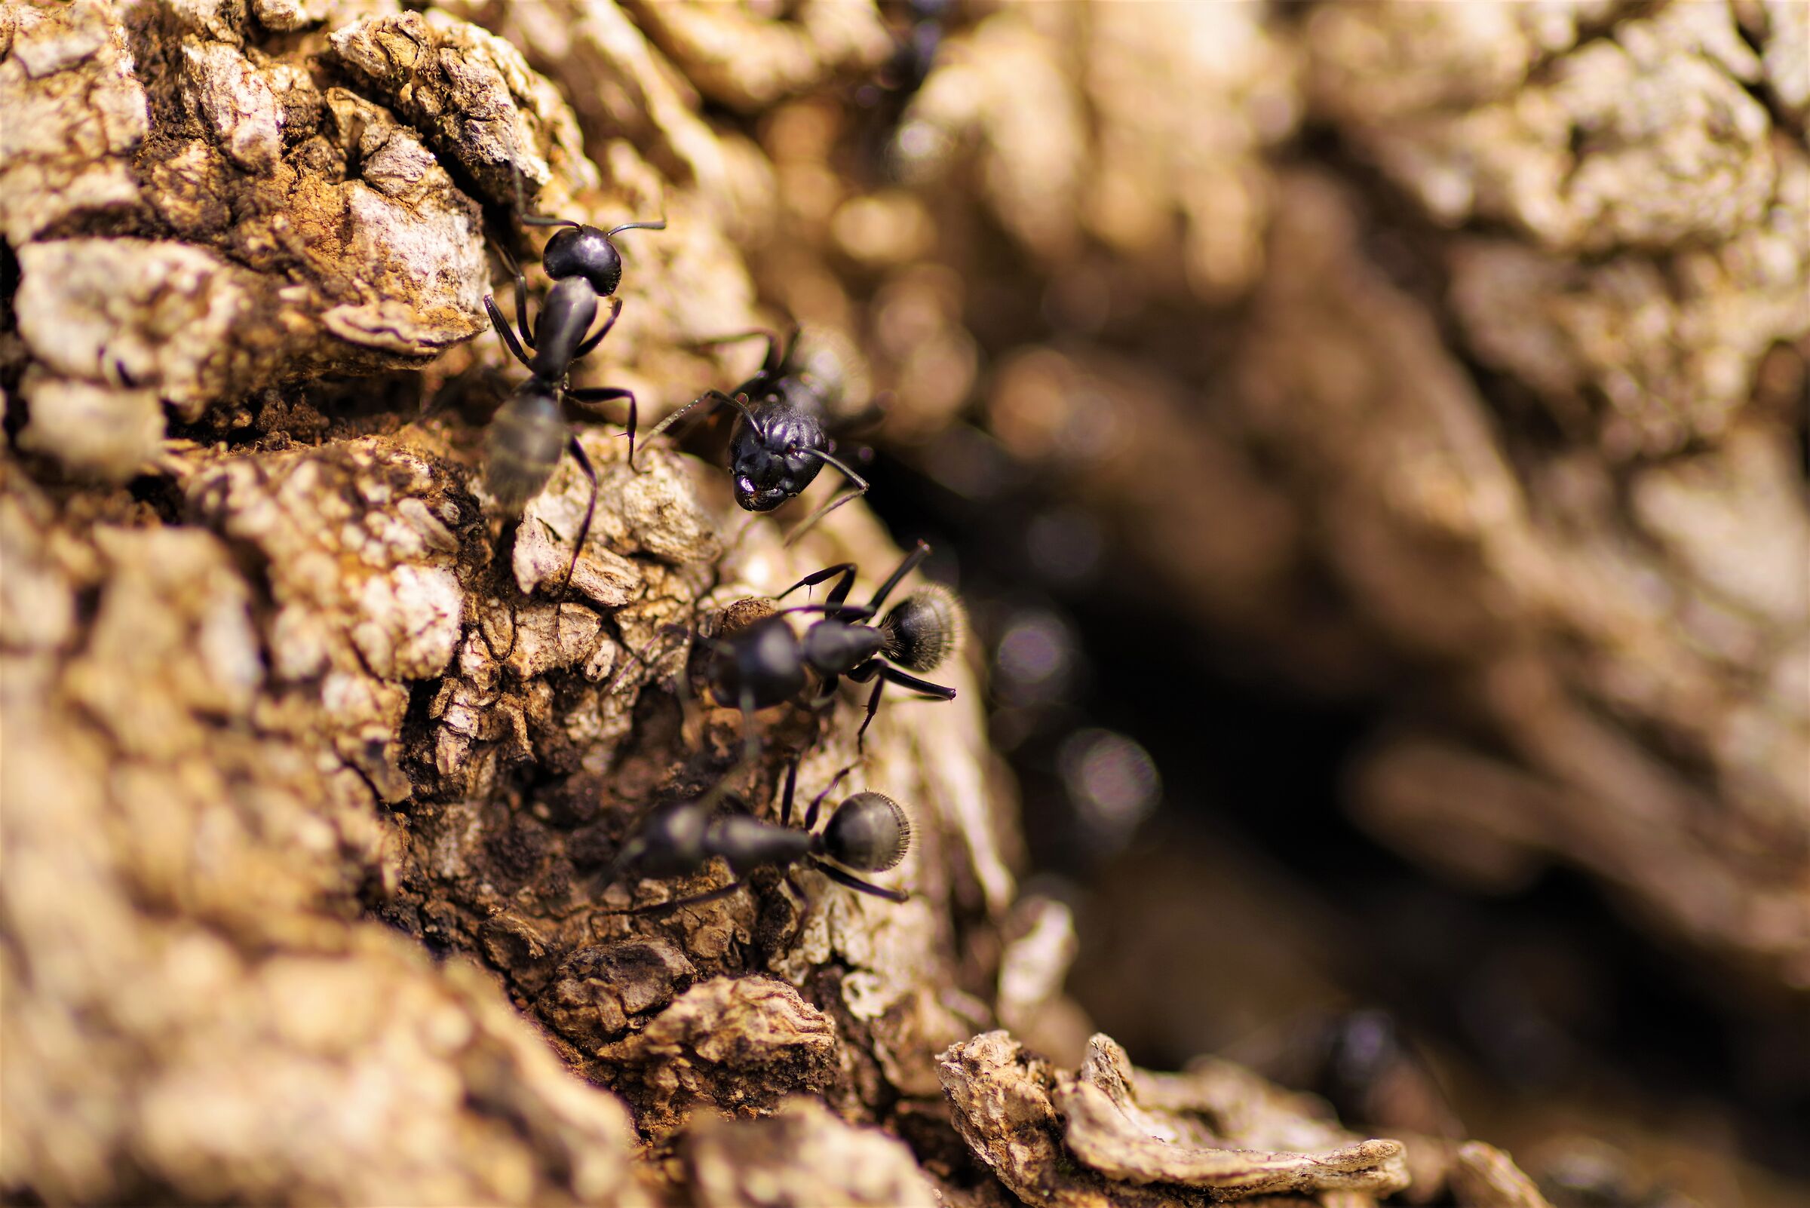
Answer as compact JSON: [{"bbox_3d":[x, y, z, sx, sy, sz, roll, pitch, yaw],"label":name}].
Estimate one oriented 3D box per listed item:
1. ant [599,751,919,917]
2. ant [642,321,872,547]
[{"bbox_3d":[-0.005,0.007,0.157,0.010,0.005,0.003,-4,-2,-36],"label":"ant"},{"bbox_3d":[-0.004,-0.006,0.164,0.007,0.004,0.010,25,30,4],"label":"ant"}]

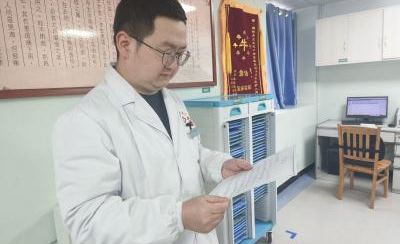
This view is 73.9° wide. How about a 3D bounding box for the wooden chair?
[{"bbox_3d":[1.874,0.463,3.044,0.460,0.870,0.425,-10,10,-38],"label":"wooden chair"}]

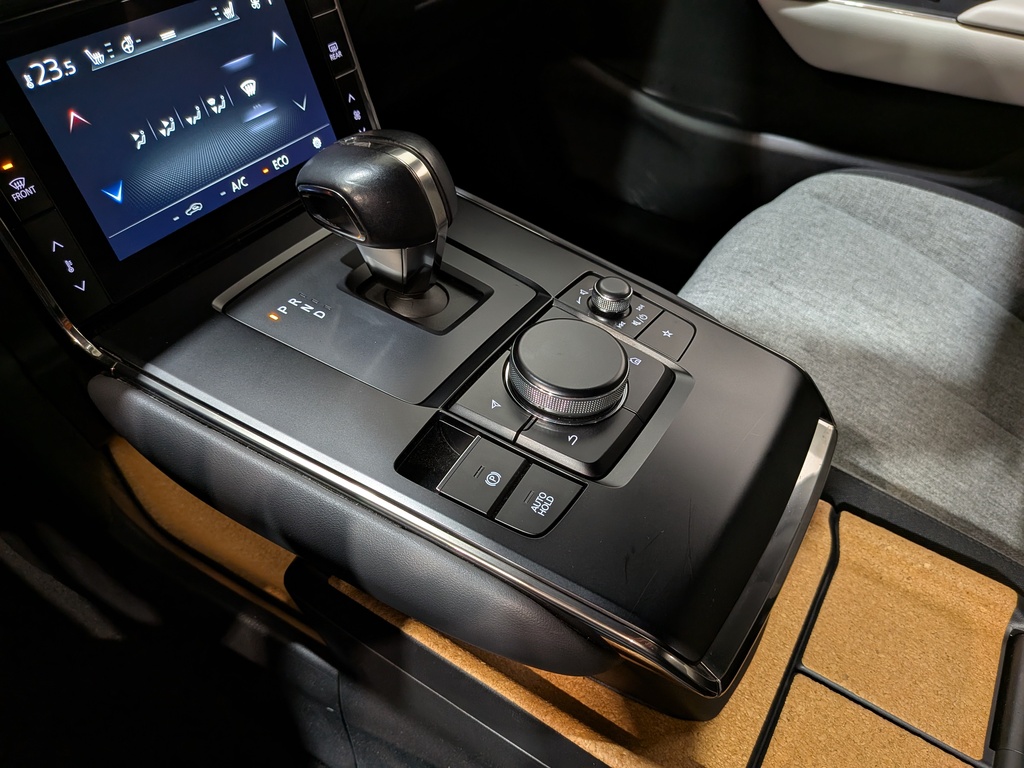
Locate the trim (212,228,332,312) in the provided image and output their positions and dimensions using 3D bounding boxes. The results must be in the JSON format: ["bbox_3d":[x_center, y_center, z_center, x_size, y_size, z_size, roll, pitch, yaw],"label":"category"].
[{"bbox_3d":[-0.120,-0.071,0.395,0.008,0.006,0.116,26,48,19],"label":"trim"}]

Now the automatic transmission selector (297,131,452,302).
[{"bbox_3d":[-0.064,-0.080,0.346,0.070,0.084,0.054,26,48,19],"label":"automatic transmission selector"}]

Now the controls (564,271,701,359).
[{"bbox_3d":[0.062,-0.043,0.376,0.071,0.020,0.036,26,48,19],"label":"controls"}]

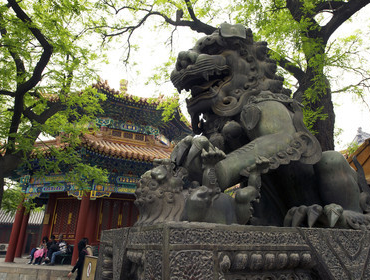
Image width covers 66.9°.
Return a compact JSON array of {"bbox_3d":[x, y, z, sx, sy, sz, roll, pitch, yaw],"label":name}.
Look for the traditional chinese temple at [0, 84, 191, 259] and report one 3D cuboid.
[{"bbox_3d":[-4.671,1.336,18.907,11.552,12.338,11.552,10,-22,-23],"label":"traditional chinese temple"}]

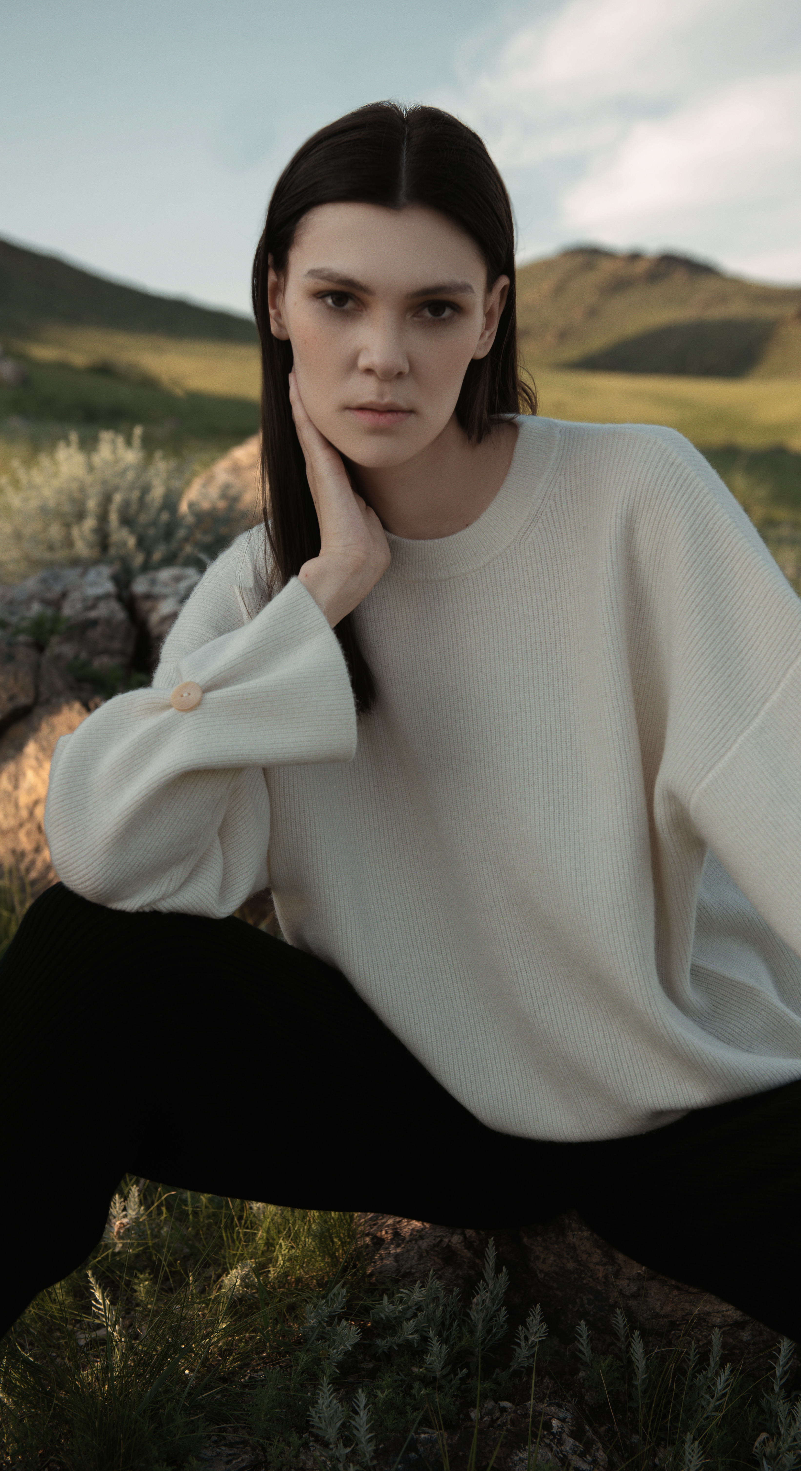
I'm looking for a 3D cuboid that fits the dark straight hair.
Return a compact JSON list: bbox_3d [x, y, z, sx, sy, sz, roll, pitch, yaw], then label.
[{"bbox_3d":[-0.004,-0.230,1.385,0.205,0.425,0.215,3,8,6],"label":"dark straight hair"}]

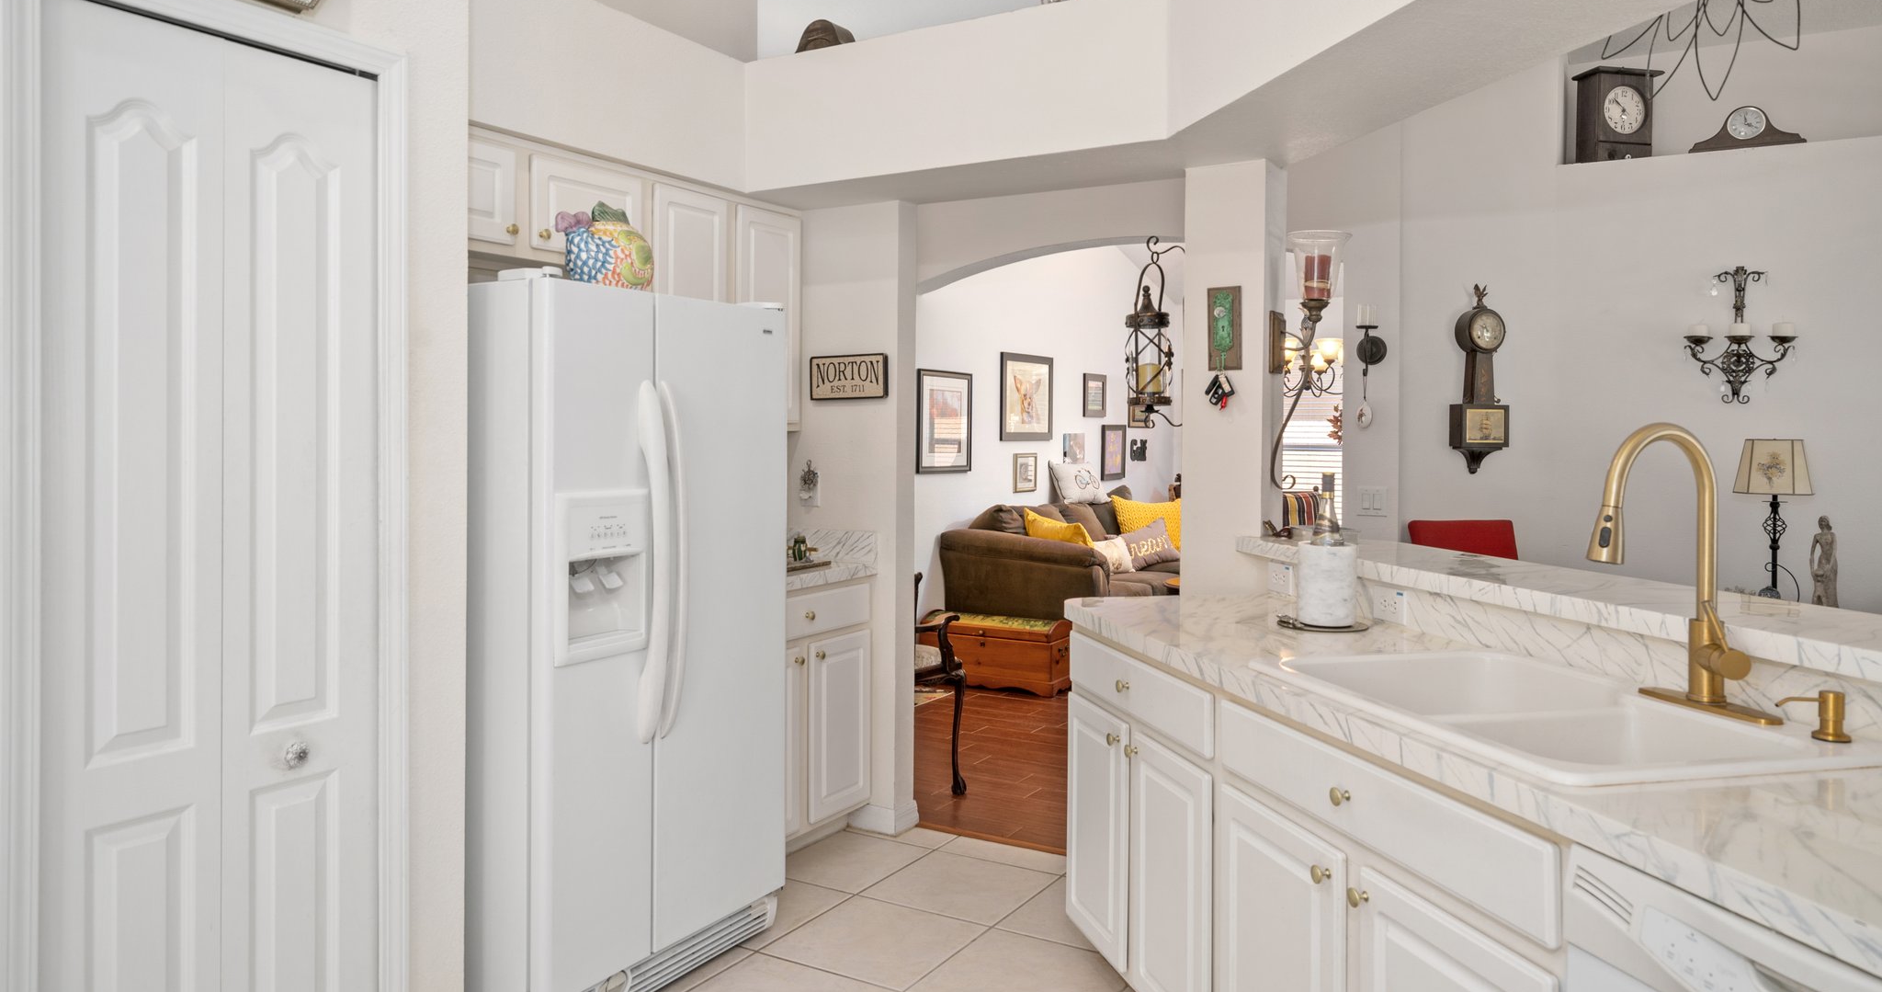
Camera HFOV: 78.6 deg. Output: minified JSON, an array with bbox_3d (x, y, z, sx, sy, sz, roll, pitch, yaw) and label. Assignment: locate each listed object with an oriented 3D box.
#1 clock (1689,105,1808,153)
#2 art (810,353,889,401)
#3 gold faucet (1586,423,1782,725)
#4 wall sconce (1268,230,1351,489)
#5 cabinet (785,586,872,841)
[{"bbox_3d":[3.026,-1.373,4.313,0.365,0.179,0.100,2,3,31],"label":"clock"},{"bbox_3d":[-0.319,-0.414,4.014,0.300,0.153,0.035,2,3,31],"label":"art"},{"bbox_3d":[1.129,0.113,1.810,0.270,0.455,0.256,0,2,-15],"label":"gold faucet"},{"bbox_3d":[1.063,-0.390,3.299,0.210,0.740,0.180,2,2,30],"label":"wall sconce"},{"bbox_3d":[-0.682,0.712,3.843,0.630,0.860,0.760,2,2,30],"label":"cabinet"}]

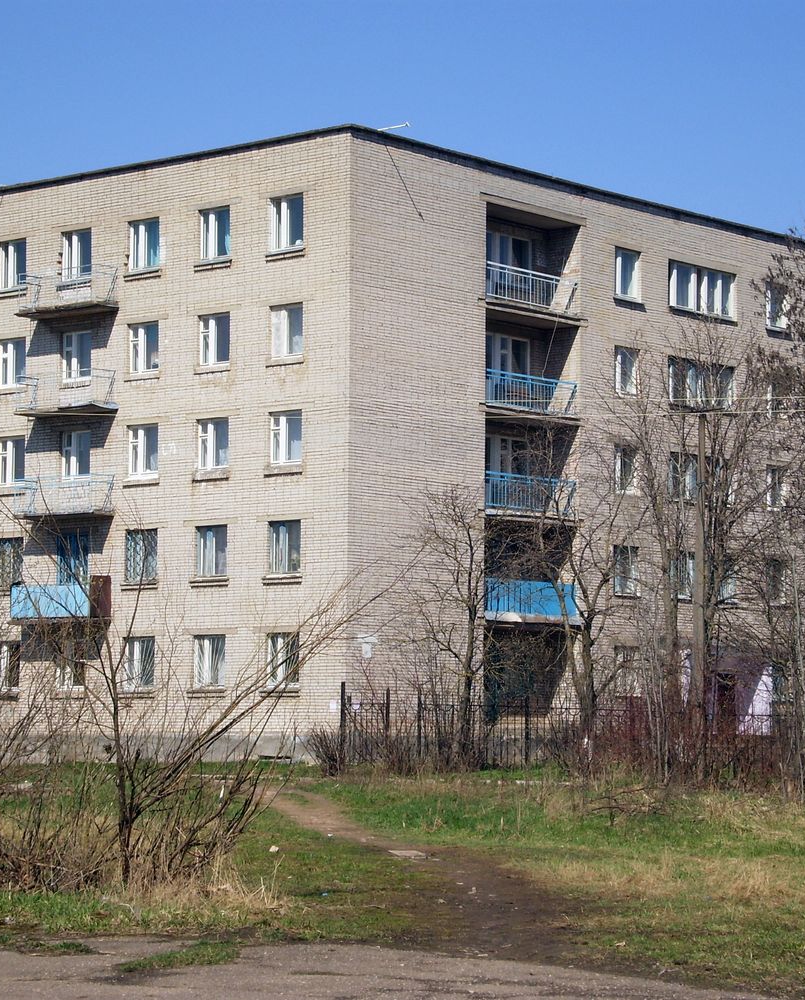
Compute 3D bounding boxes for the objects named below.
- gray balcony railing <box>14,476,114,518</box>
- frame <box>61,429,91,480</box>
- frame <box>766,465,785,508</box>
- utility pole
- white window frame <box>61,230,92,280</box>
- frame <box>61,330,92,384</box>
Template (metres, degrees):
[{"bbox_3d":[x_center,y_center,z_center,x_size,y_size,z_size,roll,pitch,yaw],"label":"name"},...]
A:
[{"bbox_3d":[-8.898,-0.100,64.675,2.740,1.004,0.880,-4,-7,35],"label":"gray balcony railing"},{"bbox_3d":[-8.556,-1.110,65.172,1.120,1.370,0.130,-3,-5,40],"label":"frame"},{"bbox_3d":[11.223,-0.354,74.103,0.120,1.400,1.120,-4,-7,41],"label":"frame"},{"bbox_3d":[6.567,2.032,54.502,0.260,8.069,0.260,0,-6,0],"label":"utility pole"},{"bbox_3d":[-8.632,-6.537,65.798,1.124,1.340,0.150,-4,-7,35],"label":"white window frame"},{"bbox_3d":[-8.558,-3.757,65.361,1.120,1.370,0.130,-3,-5,40],"label":"frame"}]

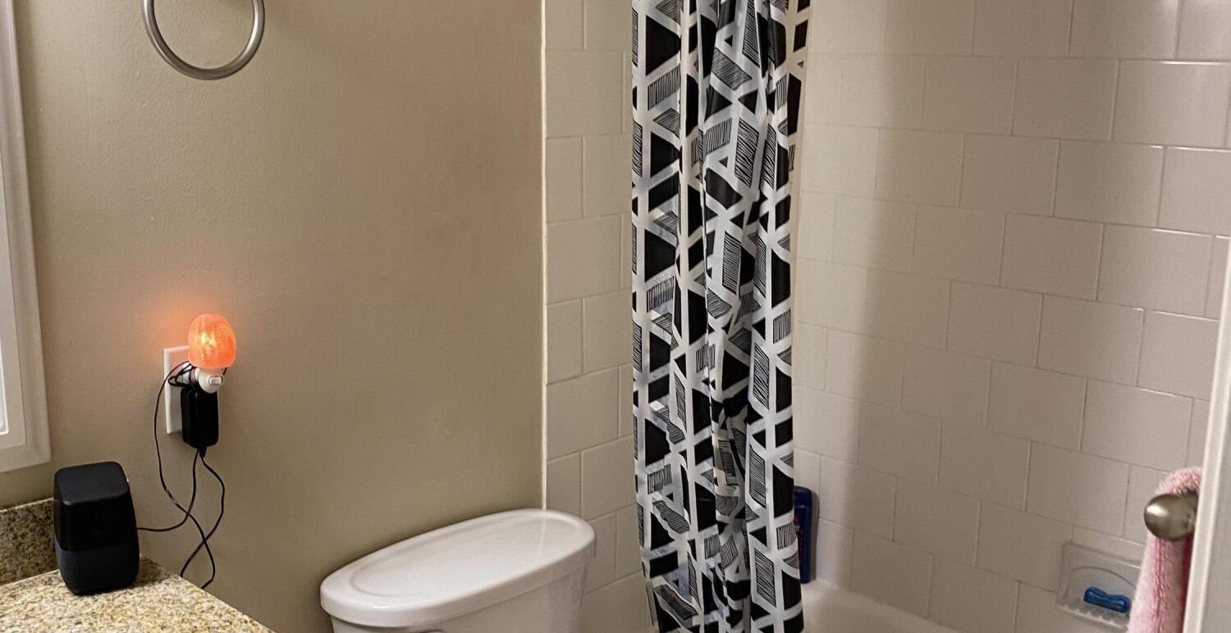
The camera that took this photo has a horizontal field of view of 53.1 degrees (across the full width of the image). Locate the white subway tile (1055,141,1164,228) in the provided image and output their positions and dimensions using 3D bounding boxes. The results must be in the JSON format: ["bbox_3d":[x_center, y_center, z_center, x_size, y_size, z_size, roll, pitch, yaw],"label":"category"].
[{"bbox_3d":[0.932,-0.252,2.330,0.198,0.151,0.009,12,17,42],"label":"white subway tile"}]

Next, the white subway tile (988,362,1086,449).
[{"bbox_3d":[0.863,0.183,2.525,0.200,0.152,0.010,12,17,42],"label":"white subway tile"}]

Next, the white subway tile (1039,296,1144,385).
[{"bbox_3d":[0.929,0.045,2.411,0.198,0.151,0.010,12,17,41],"label":"white subway tile"}]

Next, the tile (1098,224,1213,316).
[{"bbox_3d":[1.006,-0.087,2.302,0.201,0.152,0.008,13,17,43],"label":"tile"}]

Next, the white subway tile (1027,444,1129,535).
[{"bbox_3d":[0.934,0.350,2.491,0.200,0.152,0.010,12,17,42],"label":"white subway tile"}]

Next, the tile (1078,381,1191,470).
[{"bbox_3d":[1.002,0.213,2.368,0.201,0.152,0.008,13,17,43],"label":"tile"}]

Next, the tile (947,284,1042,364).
[{"bbox_3d":[0.777,0.013,2.520,0.197,0.151,0.010,12,17,41],"label":"tile"}]

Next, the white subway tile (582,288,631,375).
[{"bbox_3d":[0.004,0.026,2.458,0.010,0.152,0.200,12,17,42],"label":"white subway tile"}]

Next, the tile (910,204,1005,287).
[{"bbox_3d":[0.717,-0.151,2.570,0.198,0.151,0.010,12,17,41],"label":"tile"}]

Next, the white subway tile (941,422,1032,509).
[{"bbox_3d":[0.774,0.310,2.584,0.197,0.151,0.010,12,17,41],"label":"white subway tile"}]

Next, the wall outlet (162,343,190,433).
[{"bbox_3d":[-0.605,0.103,1.764,0.008,0.119,0.074,12,17,42],"label":"wall outlet"}]

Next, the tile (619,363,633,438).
[{"bbox_3d":[0.074,0.159,2.537,0.008,0.152,0.201,13,17,43],"label":"tile"}]

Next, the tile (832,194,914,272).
[{"bbox_3d":[0.569,-0.184,2.715,0.201,0.152,0.008,13,17,43],"label":"tile"}]

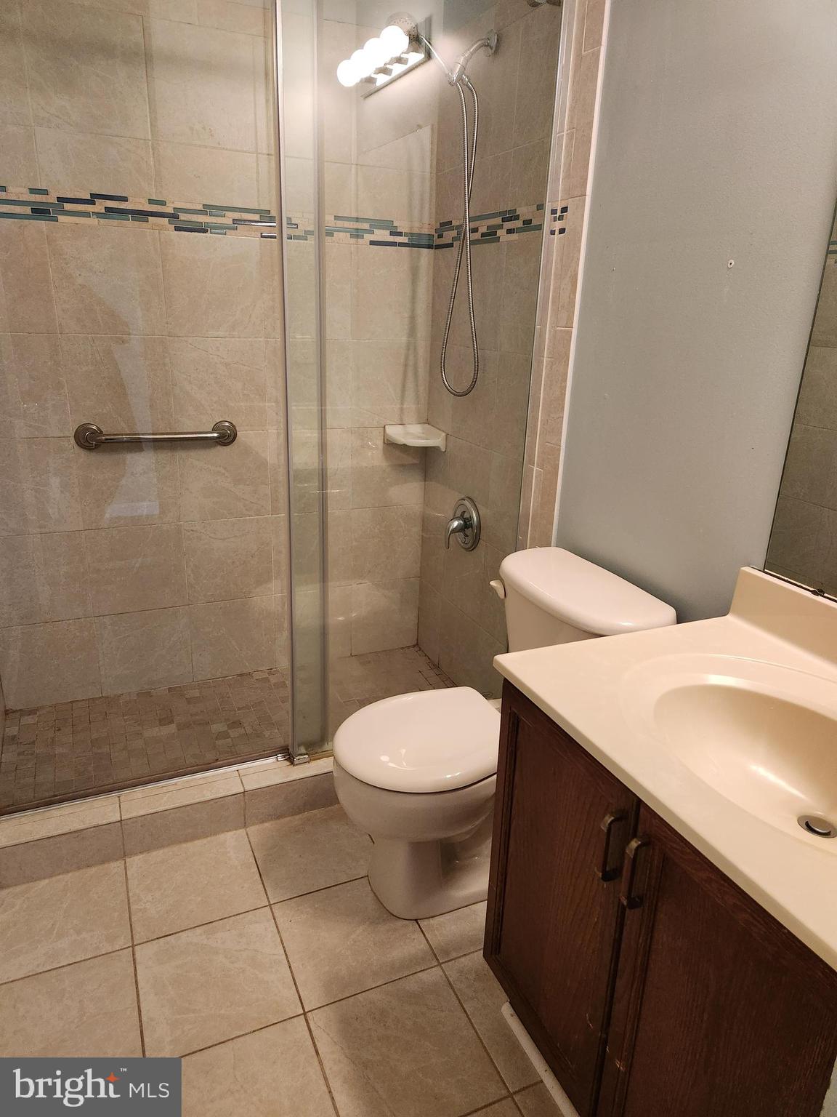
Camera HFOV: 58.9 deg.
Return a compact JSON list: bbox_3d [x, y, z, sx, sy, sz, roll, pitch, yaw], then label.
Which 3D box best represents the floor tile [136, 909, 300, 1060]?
[{"bbox_3d":[-0.426,0.884,1.559,0.297,0.010,0.297,-6,21,-23],"label":"floor tile"}]

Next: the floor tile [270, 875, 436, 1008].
[{"bbox_3d":[-0.150,0.853,1.679,0.297,0.010,0.297,-6,21,-23],"label":"floor tile"}]

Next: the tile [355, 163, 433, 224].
[{"bbox_3d":[-0.081,-1.207,2.462,0.293,0.147,0.012,-6,21,-23],"label":"tile"}]

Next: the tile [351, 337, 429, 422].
[{"bbox_3d":[-0.099,-0.621,2.648,0.285,0.294,0.010,-6,21,-23],"label":"tile"}]

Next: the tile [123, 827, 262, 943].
[{"bbox_3d":[-0.556,0.806,1.842,0.302,0.012,0.289,-7,21,-23],"label":"tile"}]

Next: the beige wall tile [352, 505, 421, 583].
[{"bbox_3d":[-0.122,-0.056,2.860,0.293,0.301,0.012,-6,21,-23],"label":"beige wall tile"}]

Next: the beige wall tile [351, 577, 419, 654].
[{"bbox_3d":[-0.131,0.228,2.939,0.285,0.294,0.010,-6,21,-23],"label":"beige wall tile"}]

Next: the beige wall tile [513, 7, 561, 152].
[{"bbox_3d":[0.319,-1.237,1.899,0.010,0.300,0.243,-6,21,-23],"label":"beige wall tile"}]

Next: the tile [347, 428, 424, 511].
[{"bbox_3d":[-0.112,-0.340,2.762,0.293,0.297,0.012,-6,21,-23],"label":"tile"}]

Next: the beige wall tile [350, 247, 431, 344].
[{"bbox_3d":[-0.092,-0.912,2.564,0.293,0.302,0.012,-6,21,-23],"label":"beige wall tile"}]

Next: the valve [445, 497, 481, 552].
[{"bbox_3d":[0.136,-0.111,2.487,0.088,0.180,0.180,-6,21,-23],"label":"valve"}]

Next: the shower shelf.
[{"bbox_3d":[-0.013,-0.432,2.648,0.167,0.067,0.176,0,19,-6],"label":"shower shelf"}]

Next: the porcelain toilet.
[{"bbox_3d":[0.136,0.435,1.805,0.710,0.760,0.465,-6,21,-23],"label":"porcelain toilet"}]

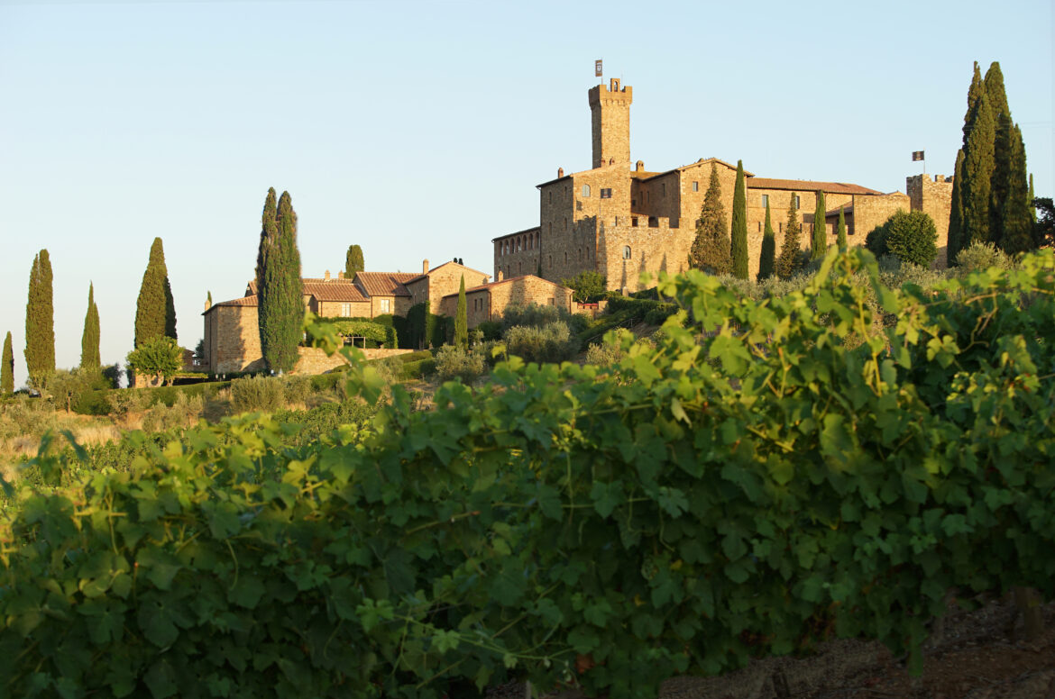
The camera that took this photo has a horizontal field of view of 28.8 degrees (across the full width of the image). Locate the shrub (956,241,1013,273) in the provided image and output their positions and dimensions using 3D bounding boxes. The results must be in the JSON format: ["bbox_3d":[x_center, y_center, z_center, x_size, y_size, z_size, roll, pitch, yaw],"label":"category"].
[{"bbox_3d":[58.390,-11.690,262.000,7.260,4.610,5.800,0,-2,0],"label":"shrub"}]

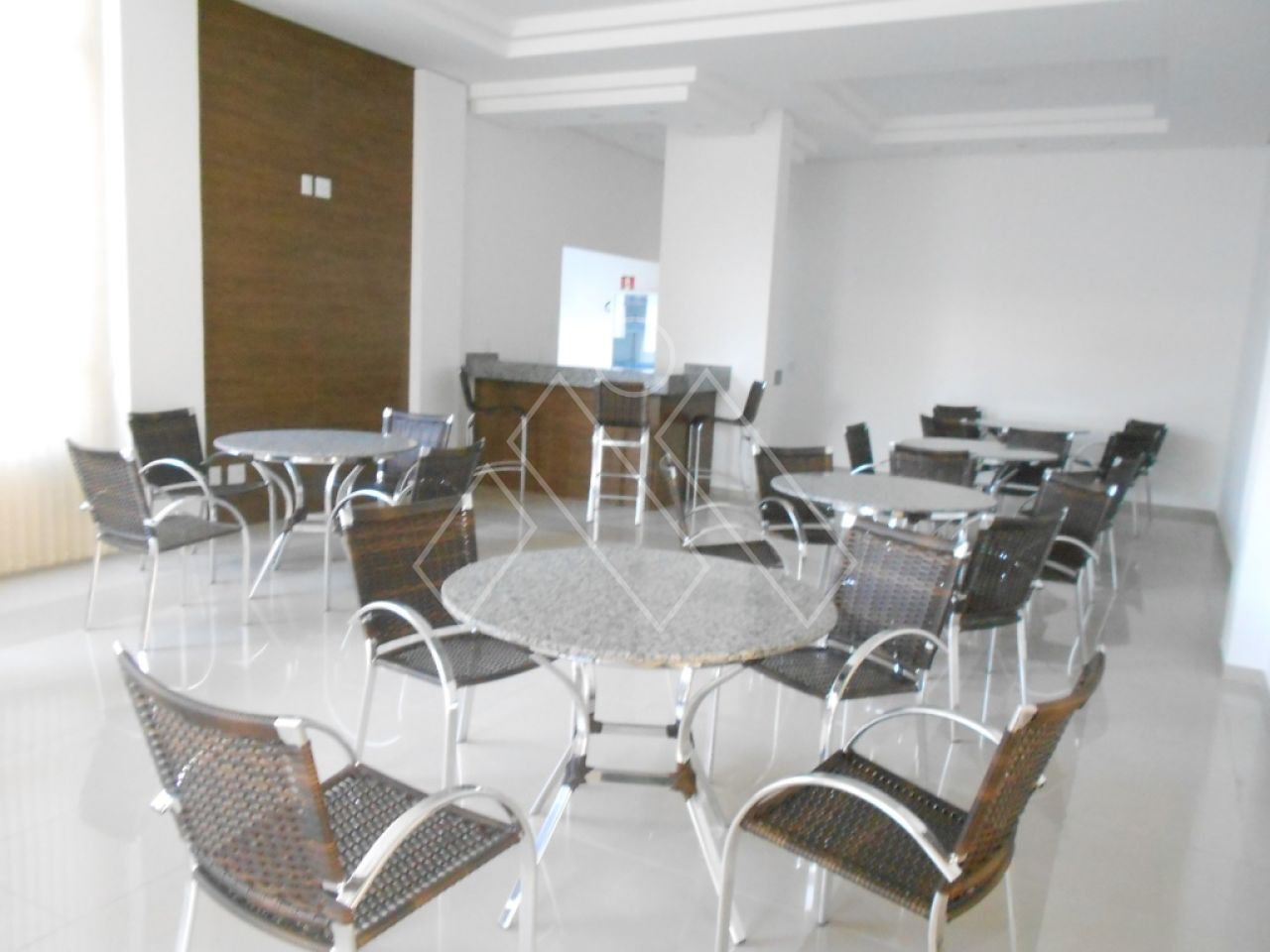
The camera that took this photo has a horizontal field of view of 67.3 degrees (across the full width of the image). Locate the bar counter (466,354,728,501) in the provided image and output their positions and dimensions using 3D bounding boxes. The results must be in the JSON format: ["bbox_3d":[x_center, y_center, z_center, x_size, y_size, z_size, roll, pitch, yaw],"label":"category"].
[{"bbox_3d":[-0.334,-0.413,8.193,1.833,1.098,1.078,7,10,26],"label":"bar counter"}]

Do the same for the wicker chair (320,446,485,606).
[{"bbox_3d":[-1.103,0.234,4.619,0.554,0.851,0.544,7,10,26],"label":"wicker chair"}]

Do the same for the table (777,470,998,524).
[{"bbox_3d":[1.084,0.435,4.340,0.970,0.767,0.970,3,9,0],"label":"table"}]

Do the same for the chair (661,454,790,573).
[{"bbox_3d":[0.394,0.359,4.323,0.554,0.851,0.544,3,9,0],"label":"chair"}]

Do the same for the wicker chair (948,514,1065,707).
[{"bbox_3d":[1.287,0.505,3.806,0.530,0.860,0.570,-3,11,-33],"label":"wicker chair"}]

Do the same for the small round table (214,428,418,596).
[{"bbox_3d":[-1.630,0.202,4.915,0.980,0.767,0.980,3,9,0],"label":"small round table"}]

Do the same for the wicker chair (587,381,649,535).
[{"bbox_3d":[-0.106,-0.192,7.083,0.402,1.029,0.519,5,9,12],"label":"wicker chair"}]

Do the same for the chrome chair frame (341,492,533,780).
[{"bbox_3d":[-0.545,0.535,2.889,0.554,0.851,0.544,11,12,41],"label":"chrome chair frame"}]

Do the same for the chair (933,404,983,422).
[{"bbox_3d":[3.090,-0.195,8.860,0.512,0.852,0.581,1,9,-12],"label":"chair"}]

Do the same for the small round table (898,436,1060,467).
[{"bbox_3d":[2.253,0.193,6.390,1.000,0.770,1.000,3,9,0],"label":"small round table"}]

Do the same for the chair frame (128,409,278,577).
[{"bbox_3d":[-2.366,0.080,5.240,0.570,0.860,0.530,6,9,17],"label":"chair frame"}]

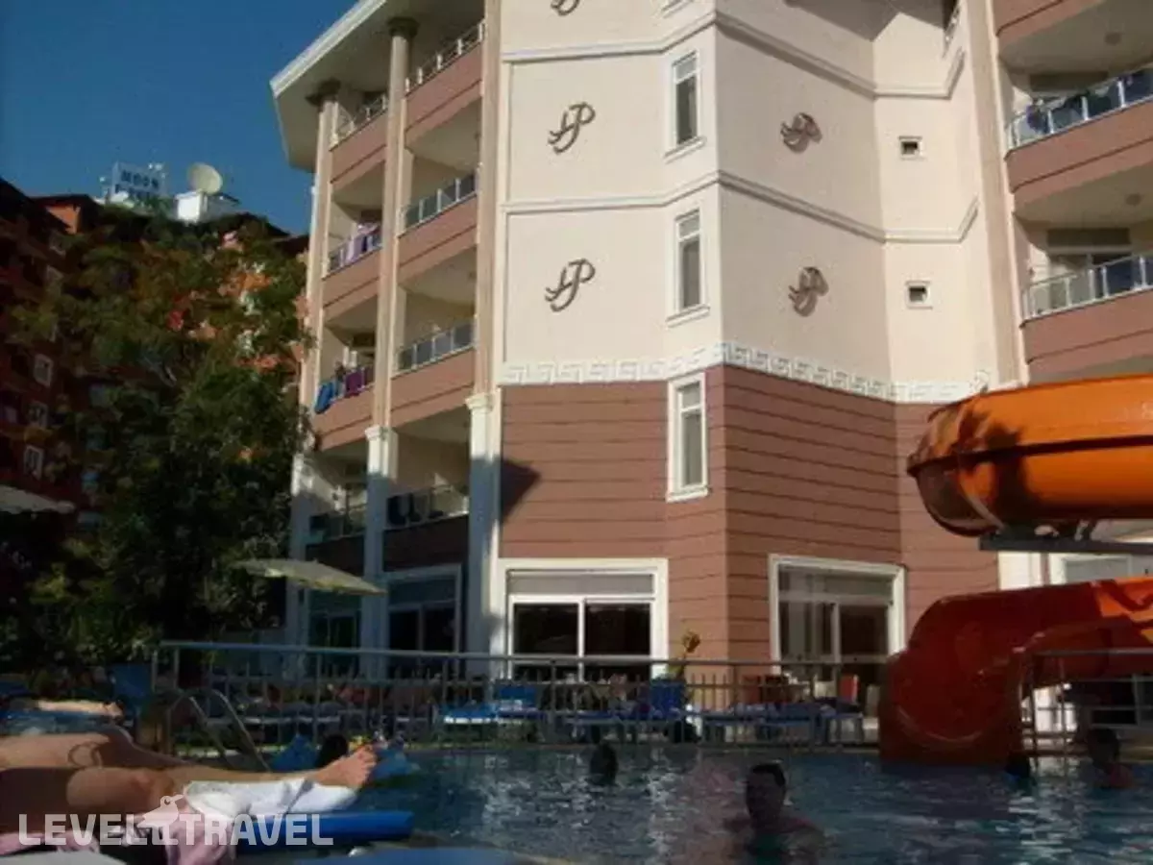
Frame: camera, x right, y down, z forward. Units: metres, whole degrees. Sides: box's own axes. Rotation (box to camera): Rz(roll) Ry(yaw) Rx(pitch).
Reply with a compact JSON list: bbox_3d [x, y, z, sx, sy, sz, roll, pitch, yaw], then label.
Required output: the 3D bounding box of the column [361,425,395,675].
[{"bbox_3d":[-3.768,2.599,21.825,0.500,5.345,0.500,11,-17,-39],"label":"column"}]

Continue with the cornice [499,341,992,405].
[{"bbox_3d":[3.011,-1.020,19.759,8.753,0.450,2.277,1,-13,-4],"label":"cornice"}]

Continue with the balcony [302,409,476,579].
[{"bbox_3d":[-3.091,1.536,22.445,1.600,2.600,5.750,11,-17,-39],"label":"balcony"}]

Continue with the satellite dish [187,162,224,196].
[{"bbox_3d":[-19.113,-13.031,60.000,1.850,1.850,0.700,4,-13,-17],"label":"satellite dish"}]

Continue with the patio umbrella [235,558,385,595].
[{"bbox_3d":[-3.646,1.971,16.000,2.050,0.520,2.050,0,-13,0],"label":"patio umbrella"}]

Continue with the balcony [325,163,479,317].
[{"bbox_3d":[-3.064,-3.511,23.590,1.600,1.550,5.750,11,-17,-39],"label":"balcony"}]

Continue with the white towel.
[{"bbox_3d":[-0.735,0.883,2.800,0.420,0.120,0.250,0,-13,0],"label":"white towel"}]

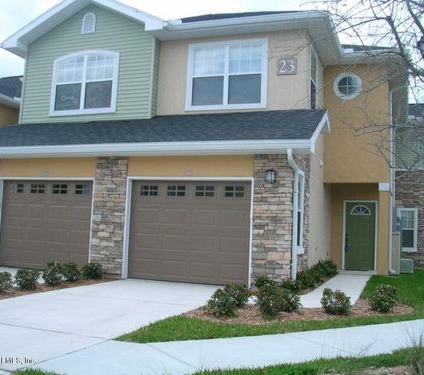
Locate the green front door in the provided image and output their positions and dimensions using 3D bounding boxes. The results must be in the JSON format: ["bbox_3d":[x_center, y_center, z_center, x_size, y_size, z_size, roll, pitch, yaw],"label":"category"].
[{"bbox_3d":[4.322,1.418,15.627,0.970,2.040,0.120,1,-6,20],"label":"green front door"}]

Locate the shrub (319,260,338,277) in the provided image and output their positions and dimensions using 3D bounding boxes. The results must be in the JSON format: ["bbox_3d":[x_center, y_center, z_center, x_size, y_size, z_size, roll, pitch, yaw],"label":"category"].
[{"bbox_3d":[3.068,2.095,13.944,0.520,0.440,0.540,1,-6,20],"label":"shrub"}]

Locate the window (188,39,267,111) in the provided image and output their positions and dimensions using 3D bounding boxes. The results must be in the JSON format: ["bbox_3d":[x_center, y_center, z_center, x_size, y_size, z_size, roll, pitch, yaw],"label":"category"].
[{"bbox_3d":[0.338,-2.710,13.000,2.000,1.750,0.130,1,-6,20],"label":"window"}]

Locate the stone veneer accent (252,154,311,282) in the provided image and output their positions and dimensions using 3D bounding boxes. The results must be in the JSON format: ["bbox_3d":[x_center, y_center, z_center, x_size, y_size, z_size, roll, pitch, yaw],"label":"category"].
[{"bbox_3d":[1.463,0.730,11.192,0.860,2.650,1.650,1,-6,20],"label":"stone veneer accent"}]

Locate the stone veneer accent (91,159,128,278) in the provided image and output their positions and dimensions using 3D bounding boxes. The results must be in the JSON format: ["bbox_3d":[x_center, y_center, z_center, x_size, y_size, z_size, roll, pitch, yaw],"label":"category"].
[{"bbox_3d":[-2.211,0.641,11.795,0.780,2.620,0.300,1,-6,20],"label":"stone veneer accent"}]

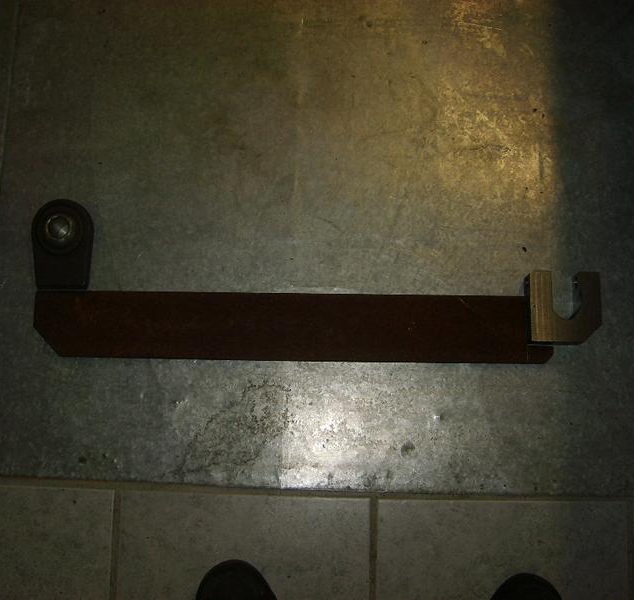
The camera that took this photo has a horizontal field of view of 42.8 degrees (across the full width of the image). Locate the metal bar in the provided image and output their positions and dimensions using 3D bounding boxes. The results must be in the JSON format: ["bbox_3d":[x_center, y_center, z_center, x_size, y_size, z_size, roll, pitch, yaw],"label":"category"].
[{"bbox_3d":[-0.030,0.035,1.016,0.645,0.020,0.084,1,80,0],"label":"metal bar"}]

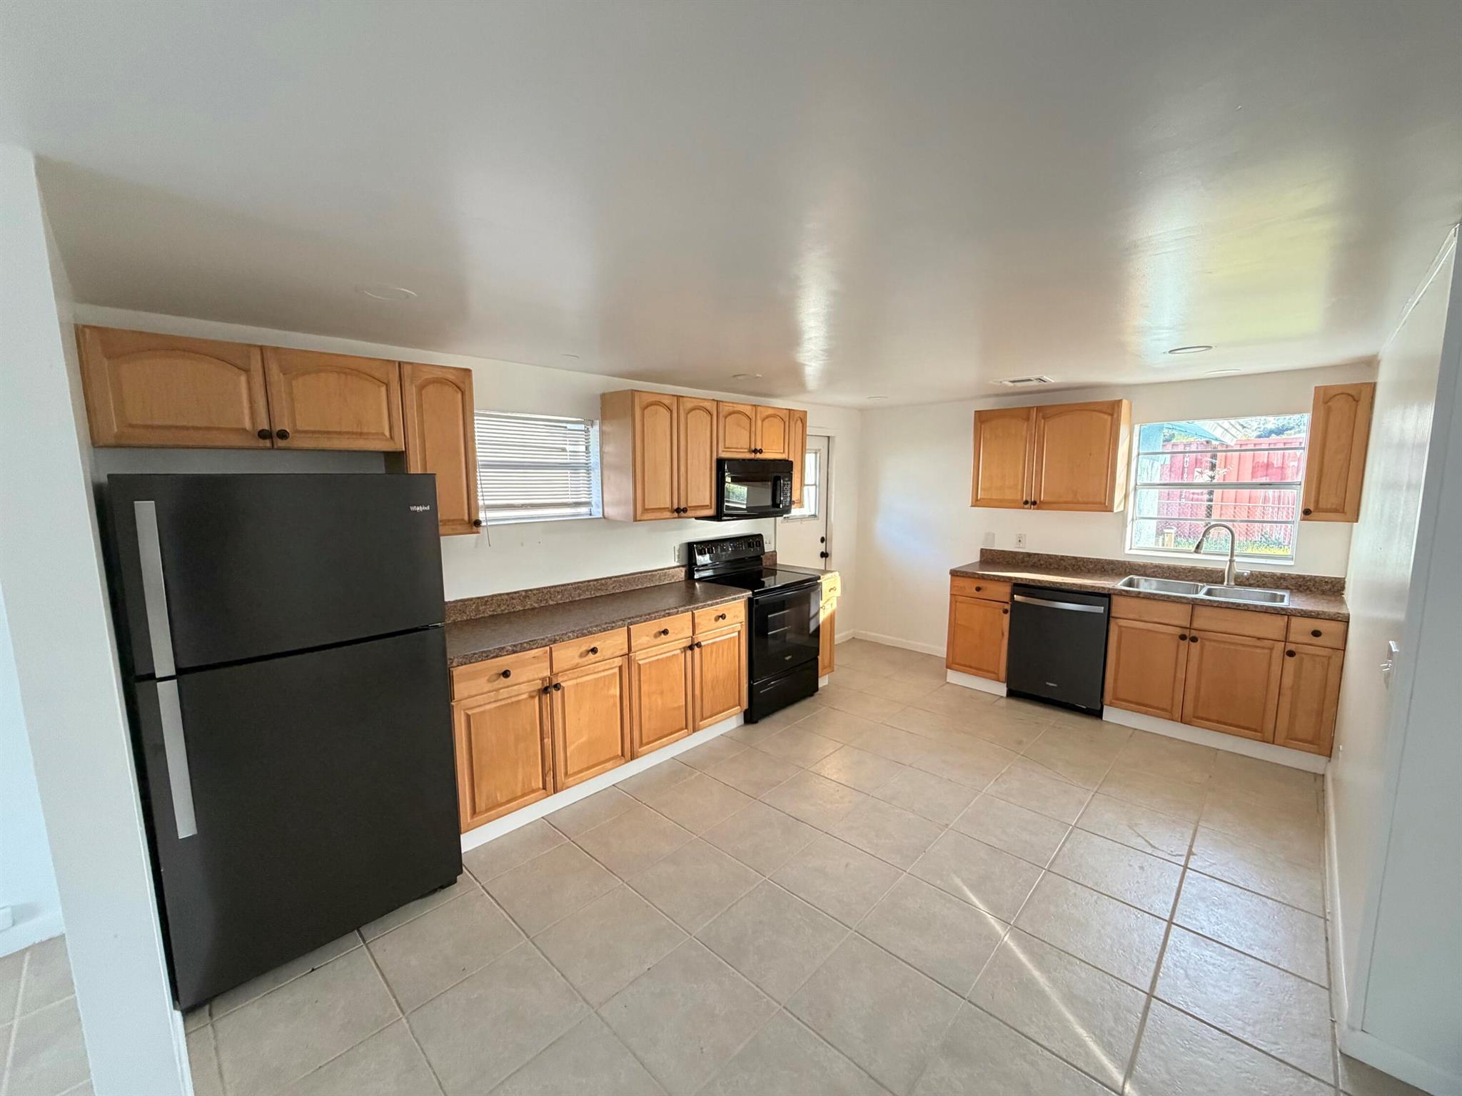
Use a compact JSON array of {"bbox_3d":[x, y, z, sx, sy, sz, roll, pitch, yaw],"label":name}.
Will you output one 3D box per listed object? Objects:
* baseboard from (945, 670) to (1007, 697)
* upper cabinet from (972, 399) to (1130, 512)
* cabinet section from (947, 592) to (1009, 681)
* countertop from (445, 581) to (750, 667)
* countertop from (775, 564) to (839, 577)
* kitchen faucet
[{"bbox_3d":[1.898,1.029,4.554,0.449,0.115,0.020,7,10,43],"label":"baseboard"},{"bbox_3d":[2.356,-0.664,4.415,0.977,0.748,0.291,7,10,43],"label":"upper cabinet"},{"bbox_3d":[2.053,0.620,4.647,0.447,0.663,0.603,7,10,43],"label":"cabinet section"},{"bbox_3d":[-0.738,0.358,3.305,0.624,0.037,1.869,7,10,43],"label":"countertop"},{"bbox_3d":[0.514,0.184,4.602,0.624,0.037,0.226,7,10,43],"label":"countertop"},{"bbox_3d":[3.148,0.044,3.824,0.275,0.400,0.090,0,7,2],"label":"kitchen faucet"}]

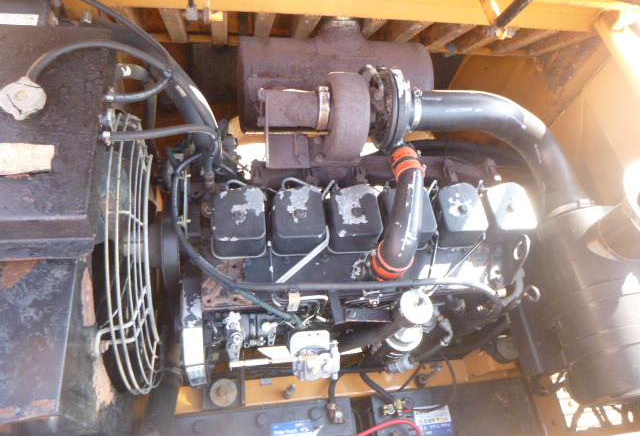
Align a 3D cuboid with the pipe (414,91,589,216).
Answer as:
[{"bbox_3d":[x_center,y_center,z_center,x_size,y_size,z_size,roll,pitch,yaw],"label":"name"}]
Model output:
[{"bbox_3d":[0.418,-0.147,1.070,0.405,0.175,0.285,-2,59,-13],"label":"pipe"}]

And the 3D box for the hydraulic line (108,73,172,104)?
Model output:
[{"bbox_3d":[-0.330,-0.236,0.846,0.115,0.035,0.060,-2,59,-13],"label":"hydraulic line"}]

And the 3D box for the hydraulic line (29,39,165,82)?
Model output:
[{"bbox_3d":[-0.378,-0.264,0.805,0.208,0.090,0.112,-2,59,-13],"label":"hydraulic line"}]

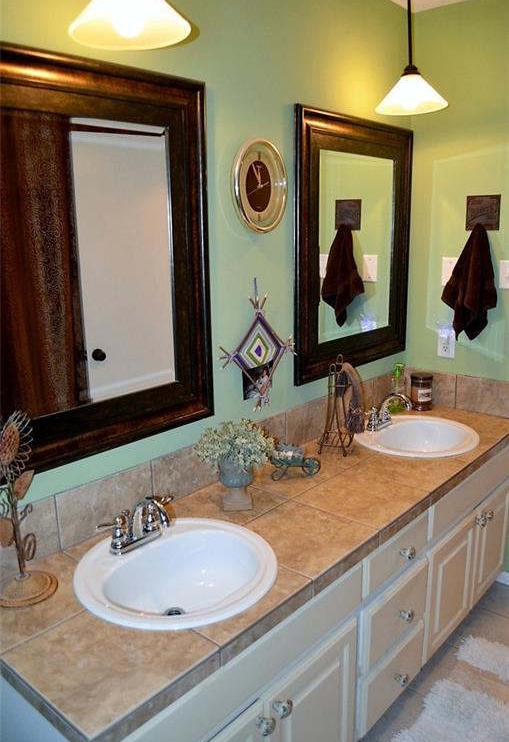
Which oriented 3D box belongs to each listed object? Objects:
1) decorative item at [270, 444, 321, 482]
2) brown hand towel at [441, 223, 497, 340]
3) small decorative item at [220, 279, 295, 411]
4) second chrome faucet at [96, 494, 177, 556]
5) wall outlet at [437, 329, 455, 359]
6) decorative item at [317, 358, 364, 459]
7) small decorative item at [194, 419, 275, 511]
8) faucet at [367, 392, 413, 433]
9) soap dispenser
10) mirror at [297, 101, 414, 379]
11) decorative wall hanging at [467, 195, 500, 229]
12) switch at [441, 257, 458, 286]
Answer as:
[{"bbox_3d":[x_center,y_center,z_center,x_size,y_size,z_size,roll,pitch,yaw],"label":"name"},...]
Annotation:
[{"bbox_3d":[0.127,0.300,1.838,0.163,0.085,0.083,-3,13,-8],"label":"decorative item"},{"bbox_3d":[0.887,-0.373,2.406,0.220,0.473,0.070,10,16,40],"label":"brown hand towel"},{"bbox_3d":[0.017,-0.085,1.864,0.043,0.425,0.365,10,16,40],"label":"small decorative item"},{"bbox_3d":[-0.253,0.365,1.388,0.140,0.140,0.230,10,16,40],"label":"second chrome faucet"},{"bbox_3d":[0.846,-0.117,2.549,0.080,0.121,0.015,10,16,40],"label":"wall outlet"},{"bbox_3d":[0.307,0.128,2.042,0.135,0.328,0.113,4,13,21],"label":"decorative item"},{"bbox_3d":[-0.056,0.260,1.639,0.213,0.253,0.210,-2,12,-5],"label":"small decorative item"},{"bbox_3d":[0.532,0.163,2.261,0.140,0.140,0.230,10,16,40],"label":"faucet"},{"bbox_3d":[0.626,0.078,2.538,0.073,0.205,0.062,-3,13,-12],"label":"soap dispenser"},{"bbox_3d":[0.414,-0.474,2.257,0.040,0.946,0.801,10,16,40],"label":"mirror"},{"bbox_3d":[0.931,-0.643,2.344,0.143,0.141,0.018,10,16,40],"label":"decorative wall hanging"},{"bbox_3d":[0.840,-0.427,2.480,0.080,0.123,0.013,10,16,40],"label":"switch"}]

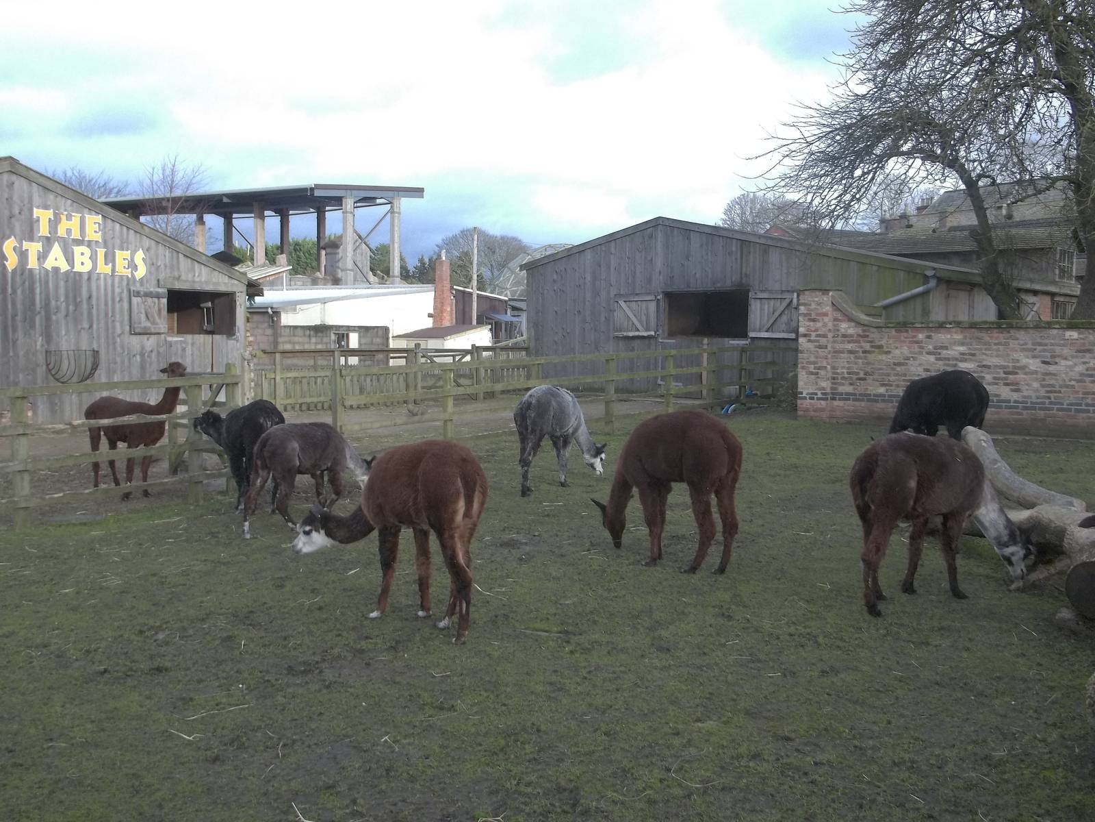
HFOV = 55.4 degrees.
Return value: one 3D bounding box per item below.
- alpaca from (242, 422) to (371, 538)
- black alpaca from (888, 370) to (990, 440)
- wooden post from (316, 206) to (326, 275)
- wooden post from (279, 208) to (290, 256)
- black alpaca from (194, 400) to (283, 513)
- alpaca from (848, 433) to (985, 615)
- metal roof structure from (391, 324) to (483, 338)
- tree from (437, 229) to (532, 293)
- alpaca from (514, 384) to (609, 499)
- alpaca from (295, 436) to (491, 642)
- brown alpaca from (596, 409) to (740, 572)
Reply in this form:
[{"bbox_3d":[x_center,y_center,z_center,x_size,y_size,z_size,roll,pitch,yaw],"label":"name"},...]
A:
[{"bbox_3d":[-1.718,0.426,7.546,1.020,0.770,0.370,-4,6,-38],"label":"alpaca"},{"bbox_3d":[3.752,0.113,10.258,1.200,0.960,0.480,3,6,28],"label":"black alpaca"},{"bbox_3d":[-9.774,-7.261,45.091,0.330,3.200,0.330,5,6,43],"label":"wooden post"},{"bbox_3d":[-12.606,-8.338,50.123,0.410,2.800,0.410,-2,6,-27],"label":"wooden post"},{"bbox_3d":[-2.444,0.328,8.179,0.450,0.880,1.050,-4,6,-45],"label":"black alpaca"},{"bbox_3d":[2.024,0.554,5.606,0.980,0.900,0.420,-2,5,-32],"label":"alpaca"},{"bbox_3d":[-3.372,-2.569,33.755,2.000,0.500,3.200,2,5,22],"label":"metal roof structure"},{"bbox_3d":[-4.983,-9.786,79.630,7.400,8.400,7.400,0,5,0],"label":"tree"},{"bbox_3d":[0.108,0.228,9.413,0.420,0.950,1.080,4,5,37],"label":"alpaca"},{"bbox_3d":[-0.773,0.574,5.059,1.130,0.920,0.460,4,6,37],"label":"alpaca"},{"bbox_3d":[0.717,0.459,6.319,0.430,0.940,1.060,-4,7,-43],"label":"brown alpaca"}]

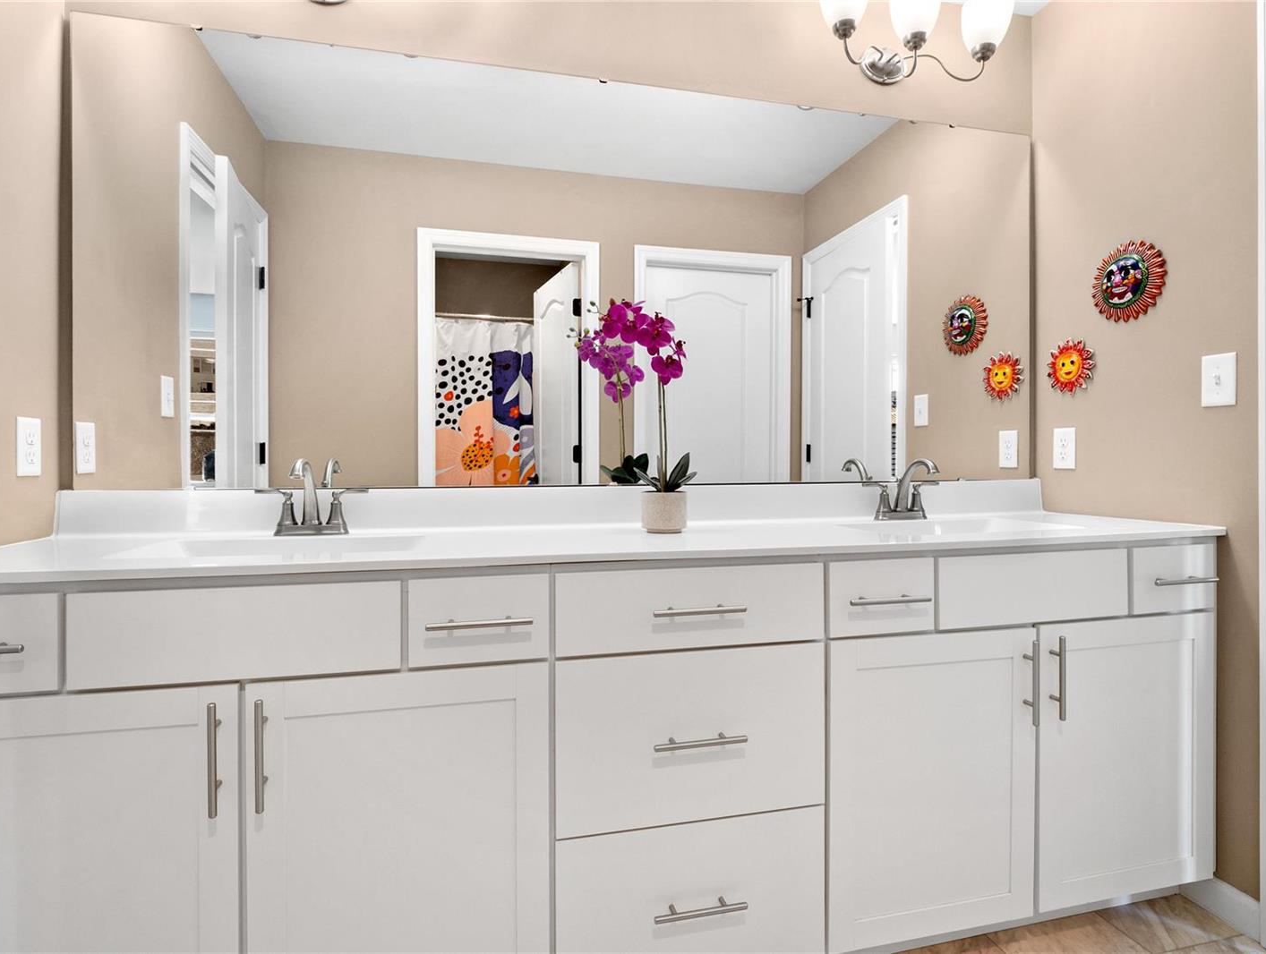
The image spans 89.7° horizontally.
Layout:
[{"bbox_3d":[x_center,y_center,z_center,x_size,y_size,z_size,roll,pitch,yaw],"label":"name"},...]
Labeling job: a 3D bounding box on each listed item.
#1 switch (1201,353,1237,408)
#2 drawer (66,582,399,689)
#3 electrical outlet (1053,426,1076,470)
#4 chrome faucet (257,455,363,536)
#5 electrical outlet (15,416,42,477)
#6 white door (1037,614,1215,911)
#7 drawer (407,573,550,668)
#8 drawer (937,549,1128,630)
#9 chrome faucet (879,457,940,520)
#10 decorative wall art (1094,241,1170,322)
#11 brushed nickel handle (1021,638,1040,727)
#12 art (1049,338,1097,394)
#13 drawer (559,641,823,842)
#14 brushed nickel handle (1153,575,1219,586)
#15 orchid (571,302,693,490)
[{"bbox_3d":[1.309,-0.217,1.427,0.012,0.116,0.071,0,1,-13],"label":"switch"},{"bbox_3d":[-0.625,0.248,1.022,0.474,0.146,0.020,-1,1,-13],"label":"drawer"},{"bbox_3d":[1.225,-0.081,1.812,0.009,0.116,0.071,0,1,-13],"label":"electrical outlet"},{"bbox_3d":[-0.706,0.045,1.371,0.233,0.167,0.183,-1,1,-13],"label":"chrome faucet"},{"bbox_3d":[-1.217,-0.060,1.289,0.009,0.116,0.071,0,1,-13],"label":"electrical outlet"},{"bbox_3d":[1.088,0.617,1.408,0.475,0.612,0.023,-1,1,-13],"label":"white door"},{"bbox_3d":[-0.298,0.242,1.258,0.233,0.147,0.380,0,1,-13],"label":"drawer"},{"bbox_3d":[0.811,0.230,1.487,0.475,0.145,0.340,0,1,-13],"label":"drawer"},{"bbox_3d":[0.762,0.035,1.692,0.239,0.163,0.203,-1,1,-13],"label":"chrome faucet"},{"bbox_3d":[1.291,-0.509,1.665,0.032,0.208,0.197,-1,1,-13],"label":"decorative wall art"},{"bbox_3d":[0.820,0.422,1.308,0.012,0.173,0.036,0,1,-13],"label":"brushed nickel handle"},{"bbox_3d":[1.260,-0.317,1.836,0.022,0.159,0.152,-1,1,-13],"label":"art"},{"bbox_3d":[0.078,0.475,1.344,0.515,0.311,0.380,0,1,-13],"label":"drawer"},{"bbox_3d":[1.216,0.229,1.409,0.177,0.013,0.036,-1,1,-13],"label":"brushed nickel handle"},{"bbox_3d":[0.020,-0.184,1.454,0.258,0.431,0.180,-1,1,-13],"label":"orchid"}]

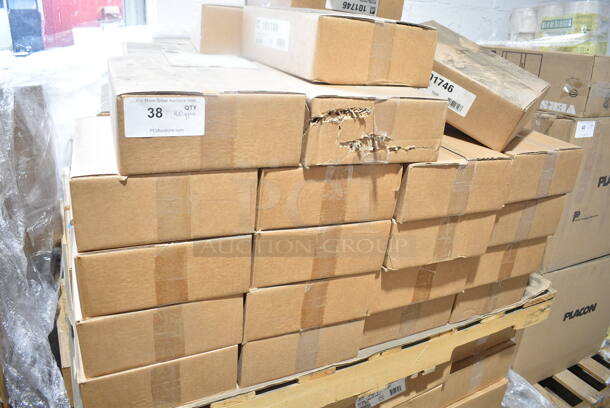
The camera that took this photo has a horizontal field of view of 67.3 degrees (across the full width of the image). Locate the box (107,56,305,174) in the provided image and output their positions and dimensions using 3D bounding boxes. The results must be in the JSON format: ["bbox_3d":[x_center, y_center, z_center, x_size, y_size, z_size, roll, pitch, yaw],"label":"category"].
[{"bbox_3d":[-0.224,-0.195,0.902,0.277,0.122,0.471,-4,24,-23],"label":"box"}]

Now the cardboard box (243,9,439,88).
[{"bbox_3d":[0.053,-0.352,1.008,0.263,0.110,0.374,-7,26,-27],"label":"cardboard box"}]

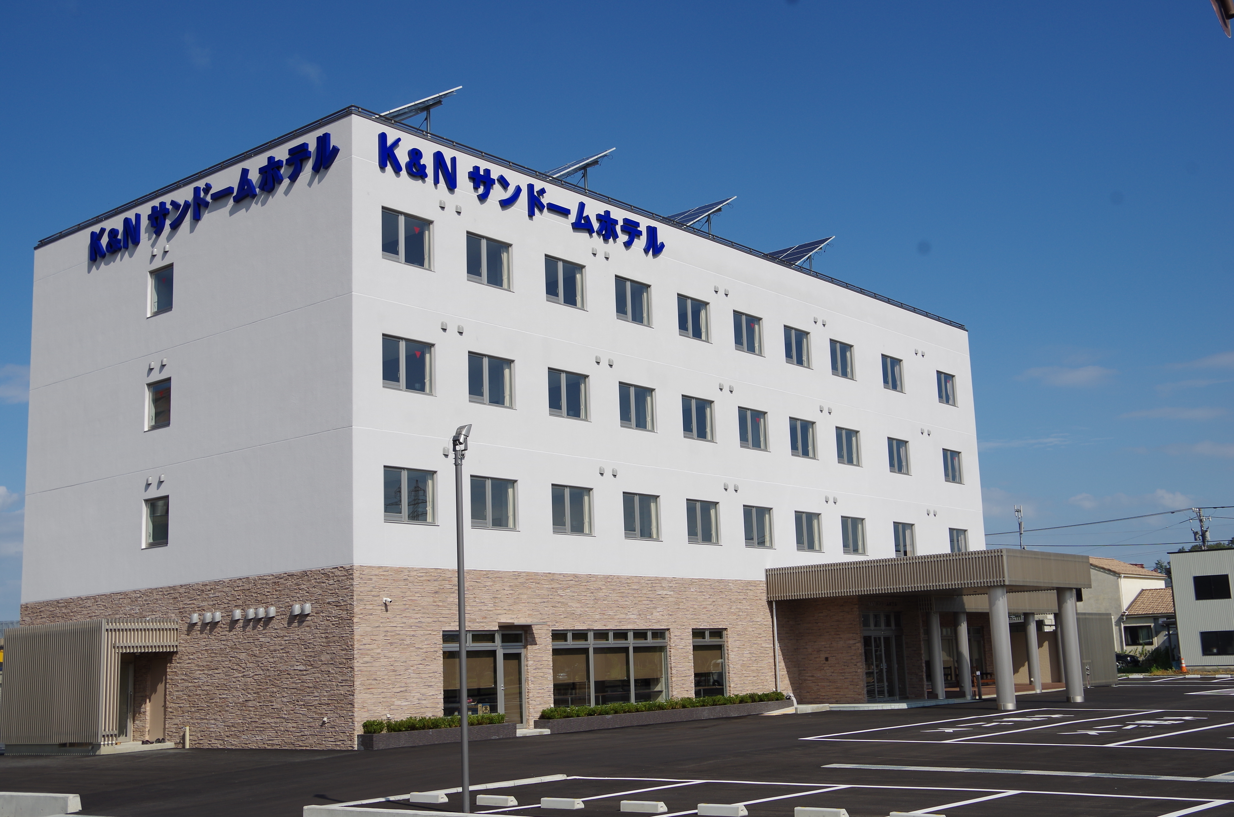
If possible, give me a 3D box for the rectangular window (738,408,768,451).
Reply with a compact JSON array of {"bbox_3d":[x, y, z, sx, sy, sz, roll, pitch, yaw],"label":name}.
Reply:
[{"bbox_3d":[4.336,0.680,46.004,0.150,1.291,1.673,-11,-13,38],"label":"rectangular window"}]

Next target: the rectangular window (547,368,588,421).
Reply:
[{"bbox_3d":[-1.345,-0.351,39.175,0.150,1.291,1.673,-11,-13,38],"label":"rectangular window"}]

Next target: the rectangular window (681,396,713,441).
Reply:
[{"bbox_3d":[2.447,0.337,43.733,0.150,1.291,1.673,-11,-13,38],"label":"rectangular window"}]

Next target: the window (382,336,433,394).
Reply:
[{"bbox_3d":[-5.117,-1.054,35.160,0.130,1.290,1.700,-10,-13,38],"label":"window"}]

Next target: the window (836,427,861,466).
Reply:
[{"bbox_3d":[8.093,1.362,50.520,0.150,1.291,1.673,-11,-13,38],"label":"window"}]

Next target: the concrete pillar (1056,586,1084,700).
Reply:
[{"bbox_3d":[14.083,7.325,44.521,0.510,3.477,0.510,-11,-13,38],"label":"concrete pillar"}]

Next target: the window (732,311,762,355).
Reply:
[{"bbox_3d":[4.215,-2.395,46.724,0.150,1.280,1.650,-11,-13,38],"label":"window"}]

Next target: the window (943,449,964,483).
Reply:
[{"bbox_3d":[13.431,2.321,57.628,0.130,1.290,1.700,-10,-13,38],"label":"window"}]

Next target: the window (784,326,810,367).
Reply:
[{"bbox_3d":[6.198,-2.106,49.583,0.130,1.290,1.700,-10,-13,38],"label":"window"}]

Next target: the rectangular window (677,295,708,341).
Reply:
[{"bbox_3d":[2.320,-2.744,44.451,0.150,1.280,1.650,-11,-13,38],"label":"rectangular window"}]

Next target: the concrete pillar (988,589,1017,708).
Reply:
[{"bbox_3d":[10.937,6.755,40.745,0.504,3.497,0.504,-11,-13,38],"label":"concrete pillar"}]

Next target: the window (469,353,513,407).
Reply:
[{"bbox_3d":[-3.281,-0.693,37.012,0.150,1.280,1.650,-11,-13,38],"label":"window"}]

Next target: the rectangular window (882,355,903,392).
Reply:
[{"bbox_3d":[10.312,-1.273,54.037,0.150,1.280,1.650,-11,-13,38],"label":"rectangular window"}]

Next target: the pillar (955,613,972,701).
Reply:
[{"bbox_3d":[12.706,9.016,52.567,0.434,3.186,0.434,-11,-13,38],"label":"pillar"}]

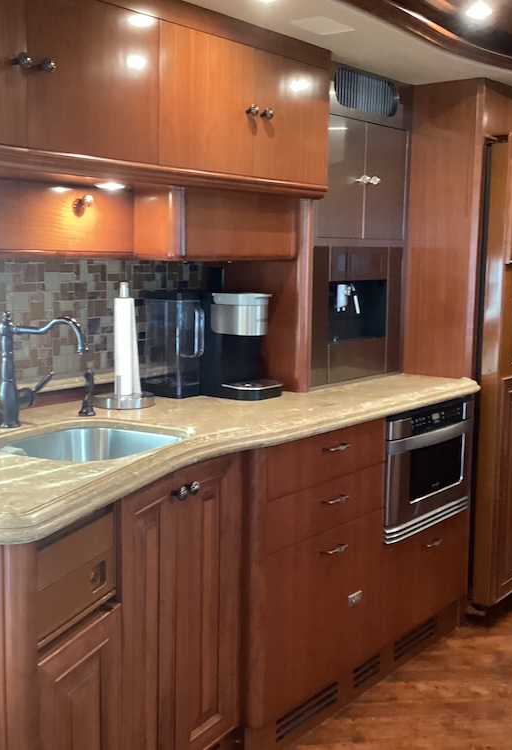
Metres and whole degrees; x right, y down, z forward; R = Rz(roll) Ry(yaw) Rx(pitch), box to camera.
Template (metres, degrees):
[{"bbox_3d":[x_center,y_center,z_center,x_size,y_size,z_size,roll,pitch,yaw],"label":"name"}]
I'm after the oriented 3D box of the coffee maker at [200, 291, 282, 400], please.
[{"bbox_3d":[-0.085,-0.100,2.828,0.320,0.325,0.175,5,8,38],"label":"coffee maker"}]

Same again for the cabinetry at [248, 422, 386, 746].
[{"bbox_3d":[-0.028,0.563,2.730,0.588,0.852,0.635,5,8,38],"label":"cabinetry"}]

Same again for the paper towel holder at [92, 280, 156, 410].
[{"bbox_3d":[-0.390,-0.090,2.595,0.185,0.359,0.185,0,7,0],"label":"paper towel holder"}]

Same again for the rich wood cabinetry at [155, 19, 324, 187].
[{"bbox_3d":[-0.151,-0.757,2.664,0.375,0.355,0.755,5,8,38],"label":"rich wood cabinetry"}]

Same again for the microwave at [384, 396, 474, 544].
[{"bbox_3d":[0.412,0.288,3.147,0.510,0.398,0.612,5,8,38],"label":"microwave"}]

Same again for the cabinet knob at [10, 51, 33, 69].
[{"bbox_3d":[-0.499,-0.666,1.895,0.035,0.032,0.032,5,8,38],"label":"cabinet knob"}]

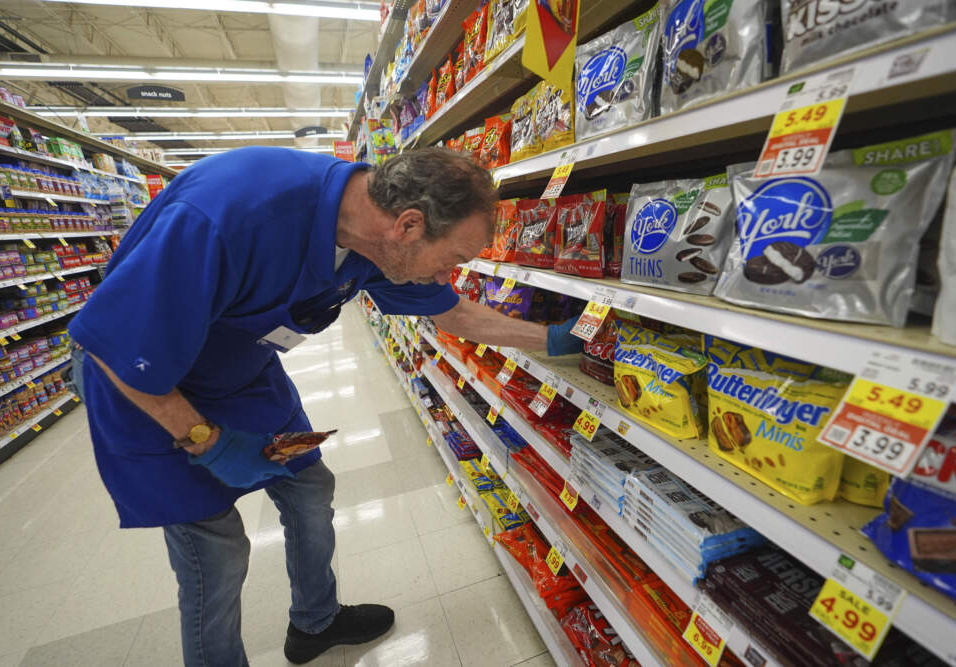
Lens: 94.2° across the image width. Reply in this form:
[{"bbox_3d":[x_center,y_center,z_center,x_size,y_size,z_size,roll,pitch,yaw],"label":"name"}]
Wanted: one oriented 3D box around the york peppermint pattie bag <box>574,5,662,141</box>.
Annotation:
[{"bbox_3d":[0.250,-0.439,0.791,0.060,0.182,0.222,-8,15,-18],"label":"york peppermint pattie bag"}]

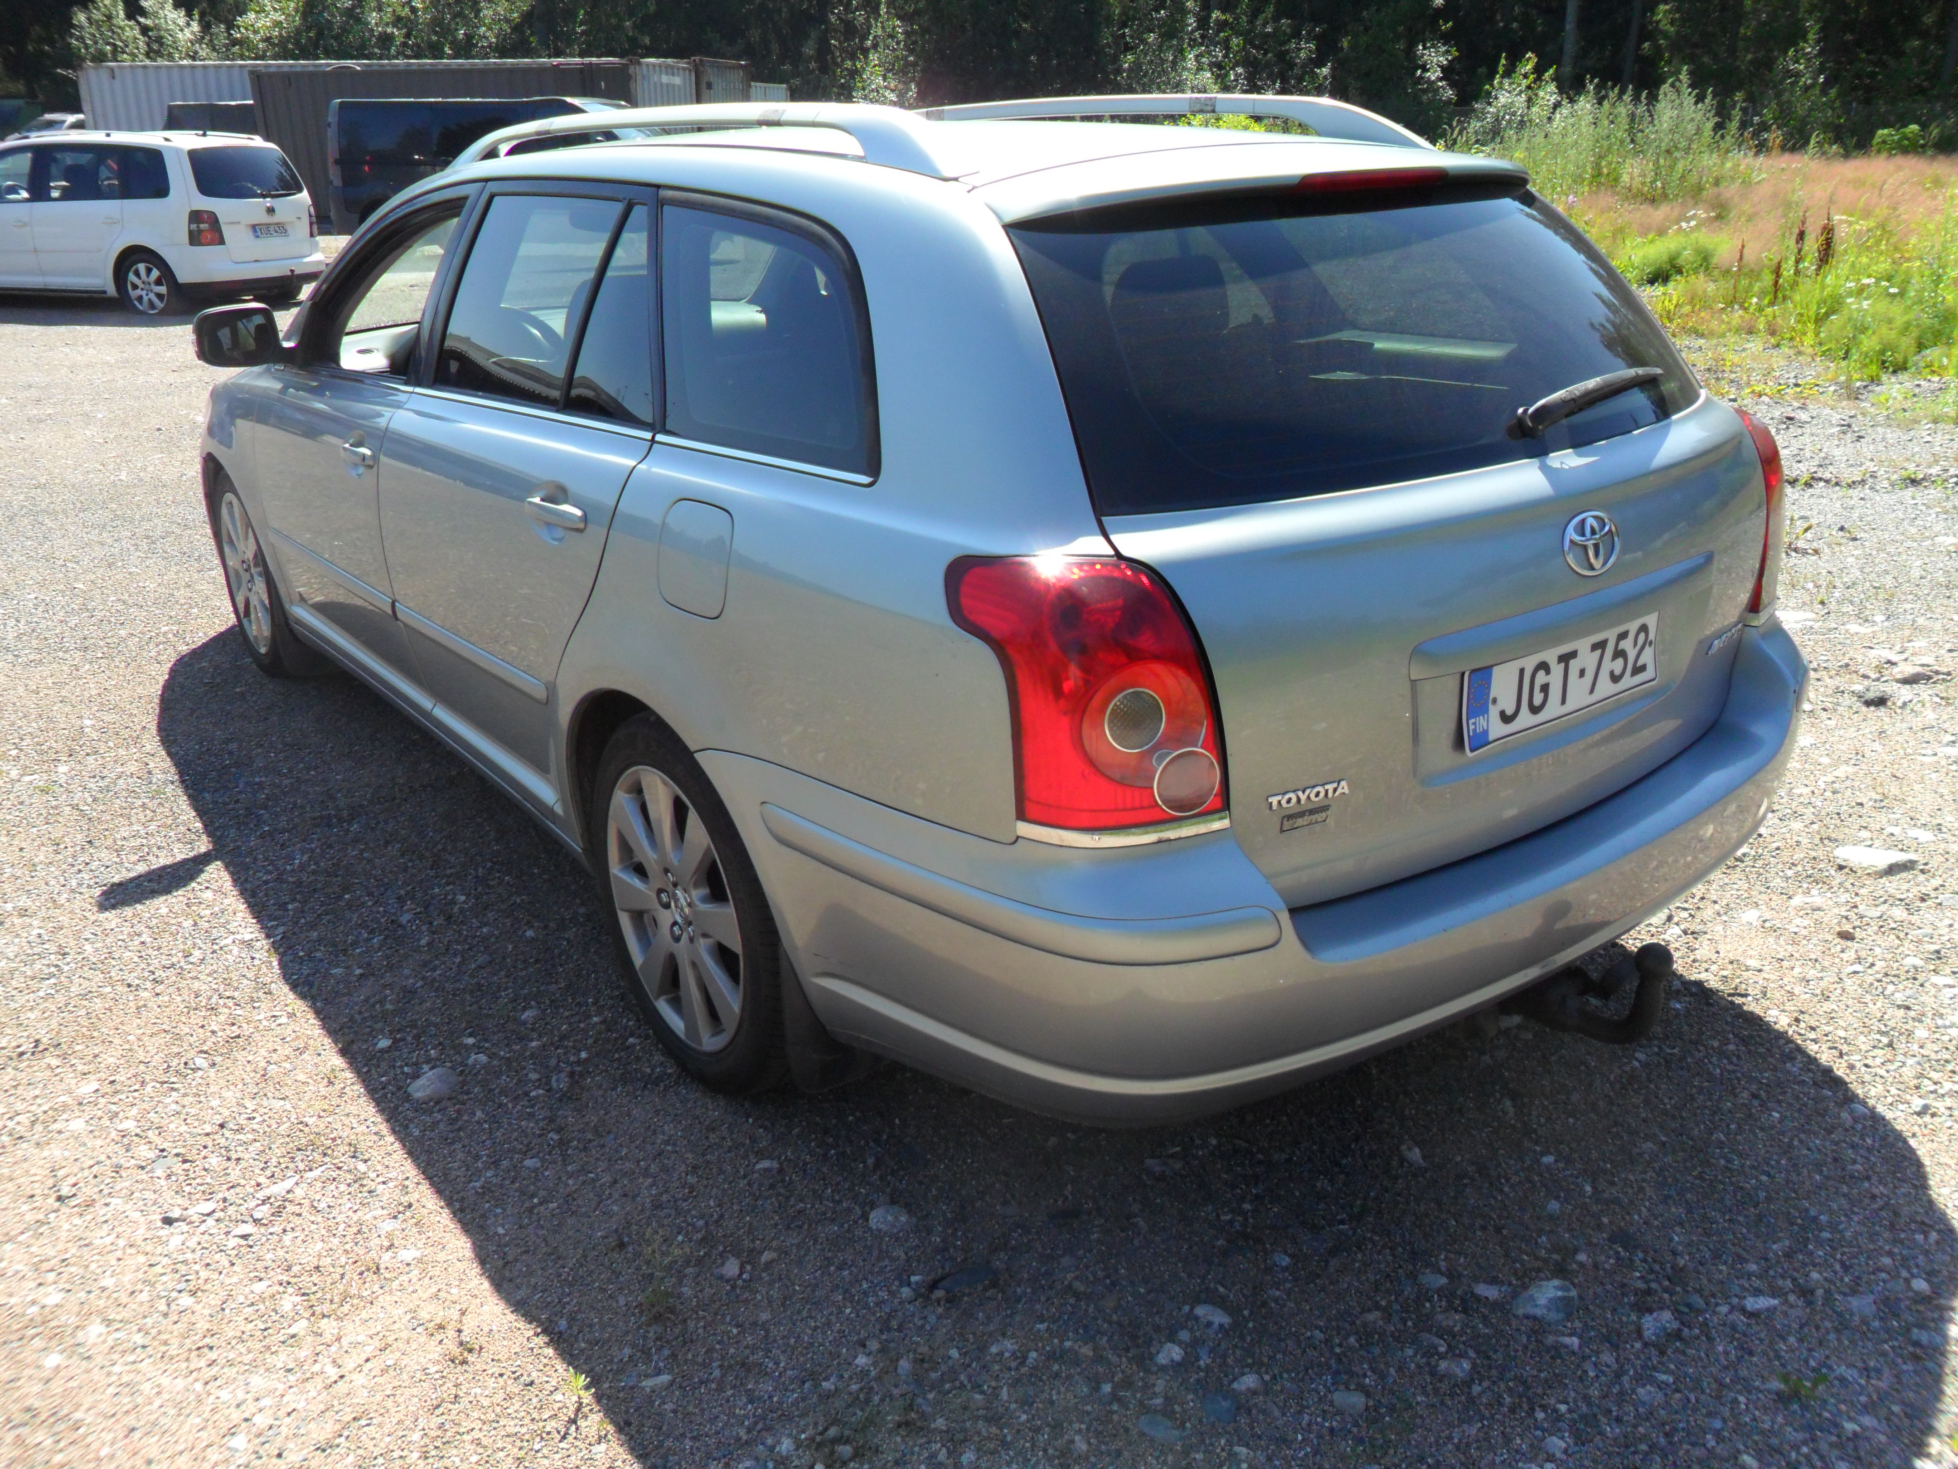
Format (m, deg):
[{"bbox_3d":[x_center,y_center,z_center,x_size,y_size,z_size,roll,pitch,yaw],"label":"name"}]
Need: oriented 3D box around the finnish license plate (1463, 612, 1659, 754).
[{"bbox_3d":[0.785,-0.082,2.037,0.442,0.118,0.012,-17,20,-34],"label":"finnish license plate"}]

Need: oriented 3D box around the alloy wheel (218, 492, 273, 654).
[{"bbox_3d":[-2.085,-0.489,4.542,0.180,0.470,0.470,-17,26,-34],"label":"alloy wheel"}]

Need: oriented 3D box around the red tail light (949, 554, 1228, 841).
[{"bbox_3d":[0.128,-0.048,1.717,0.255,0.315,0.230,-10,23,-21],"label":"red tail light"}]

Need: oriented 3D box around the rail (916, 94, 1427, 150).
[{"bbox_3d":[0.180,-1.278,3.240,0.085,0.120,1.860,-17,26,-34],"label":"rail"}]

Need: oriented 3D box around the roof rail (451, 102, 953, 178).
[{"bbox_3d":[-0.590,-1.043,2.691,0.085,0.120,1.860,-17,26,-34],"label":"roof rail"}]

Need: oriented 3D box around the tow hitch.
[{"bbox_3d":[0.836,0.334,2.126,0.090,0.180,0.245,-17,26,-34],"label":"tow hitch"}]

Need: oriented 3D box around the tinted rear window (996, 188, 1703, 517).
[{"bbox_3d":[0.578,-0.562,2.122,1.290,0.467,0.049,-17,-17,-34],"label":"tinted rear window"}]

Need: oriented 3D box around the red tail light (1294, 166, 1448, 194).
[{"bbox_3d":[0.531,-0.761,2.103,0.325,0.030,0.045,-17,26,-34],"label":"red tail light"}]

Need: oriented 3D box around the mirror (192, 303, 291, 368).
[{"bbox_3d":[-1.699,-0.918,3.510,0.220,0.145,0.125,-17,26,-34],"label":"mirror"}]

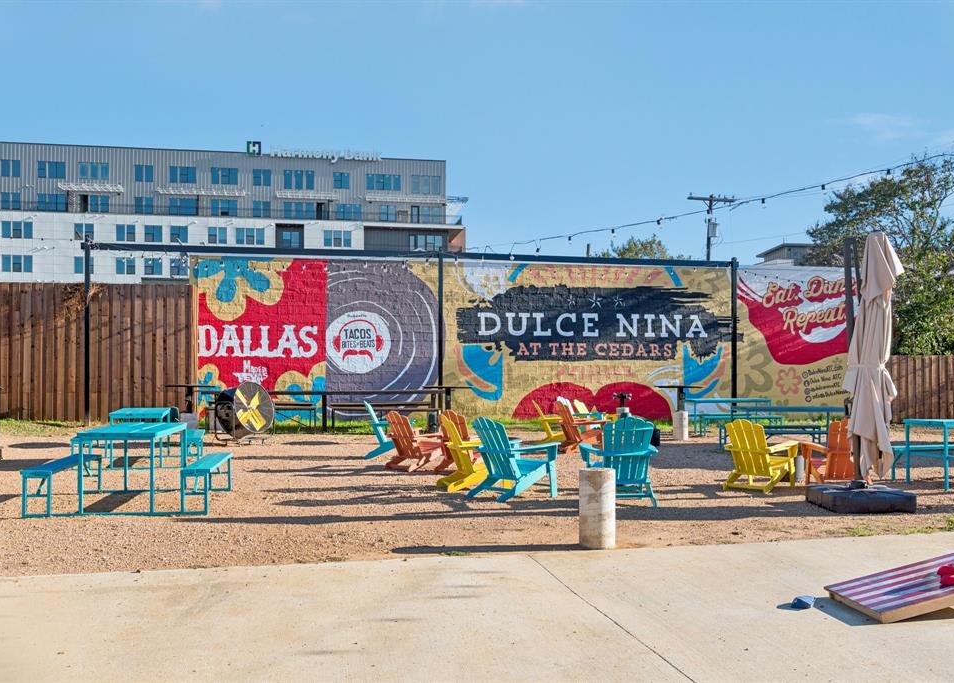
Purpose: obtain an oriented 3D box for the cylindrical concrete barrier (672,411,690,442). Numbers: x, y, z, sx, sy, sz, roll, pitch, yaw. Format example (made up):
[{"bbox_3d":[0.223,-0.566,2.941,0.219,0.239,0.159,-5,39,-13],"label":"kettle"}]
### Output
[{"bbox_3d":[4.179,1.737,17.500,0.320,0.630,0.320,0,-2,0],"label":"cylindrical concrete barrier"}]

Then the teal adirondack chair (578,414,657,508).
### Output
[{"bbox_3d":[1.459,1.224,8.929,0.750,0.910,0.830,0,-2,-7],"label":"teal adirondack chair"}]

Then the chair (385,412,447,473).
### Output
[{"bbox_3d":[-0.808,1.429,12.666,0.830,0.910,0.750,2,-3,-37],"label":"chair"}]

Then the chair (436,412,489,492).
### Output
[{"bbox_3d":[0.004,1.313,10.333,0.830,0.910,0.750,1,-2,-16],"label":"chair"}]

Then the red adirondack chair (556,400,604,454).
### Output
[{"bbox_3d":[1.824,1.493,14.873,0.859,0.882,0.735,1,-2,-19],"label":"red adirondack chair"}]

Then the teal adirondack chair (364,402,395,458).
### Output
[{"bbox_3d":[-1.358,1.412,13.517,0.830,0.910,0.750,0,-2,7],"label":"teal adirondack chair"}]

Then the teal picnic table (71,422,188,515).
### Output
[{"bbox_3d":[-3.621,1.318,9.130,0.716,0.776,1.785,0,-2,-9],"label":"teal picnic table"}]

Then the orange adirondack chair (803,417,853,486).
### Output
[{"bbox_3d":[4.343,1.344,10.165,0.735,0.882,0.859,0,-2,3],"label":"orange adirondack chair"}]

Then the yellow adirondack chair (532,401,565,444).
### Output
[{"bbox_3d":[1.559,1.617,17.596,0.830,0.910,0.750,0,-2,3],"label":"yellow adirondack chair"}]

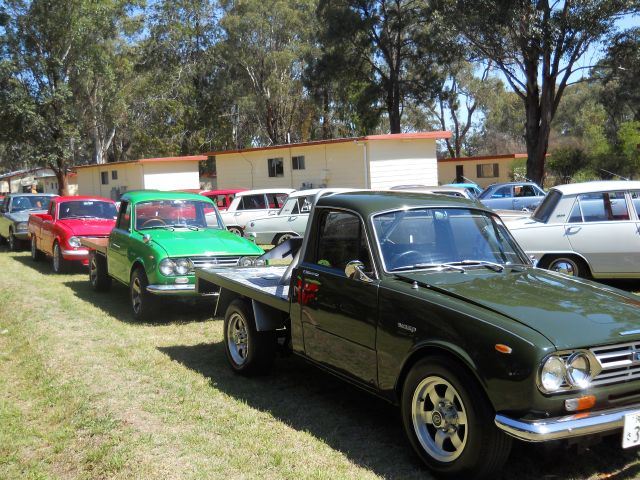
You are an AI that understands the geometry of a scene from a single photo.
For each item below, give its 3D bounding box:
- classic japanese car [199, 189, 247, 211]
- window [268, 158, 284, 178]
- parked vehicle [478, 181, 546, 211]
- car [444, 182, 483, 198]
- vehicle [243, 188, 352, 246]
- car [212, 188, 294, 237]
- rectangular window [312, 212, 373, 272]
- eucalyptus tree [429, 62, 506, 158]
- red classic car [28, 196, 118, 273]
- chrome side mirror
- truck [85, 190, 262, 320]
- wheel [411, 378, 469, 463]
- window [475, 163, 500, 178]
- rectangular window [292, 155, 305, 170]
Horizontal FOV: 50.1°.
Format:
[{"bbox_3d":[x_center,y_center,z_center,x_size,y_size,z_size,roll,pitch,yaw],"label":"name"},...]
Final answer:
[{"bbox_3d":[-2.370,-0.808,20.461,4.080,1.390,1.500,-3,5,0],"label":"classic japanese car"},{"bbox_3d":[-2.026,-3.311,31.500,0.100,0.860,1.220,-7,7,-42],"label":"window"},{"bbox_3d":[5.710,-1.039,20.458,4.050,1.340,1.500,-4,5,-12],"label":"parked vehicle"},{"bbox_3d":[4.821,-1.169,23.060,4.080,1.380,1.500,-3,5,-8],"label":"car"},{"bbox_3d":[0.500,-0.440,15.500,4.100,1.410,1.530,-1,4,2],"label":"vehicle"},{"bbox_3d":[-1.010,-0.595,17.561,4.080,1.390,1.500,-3,5,0],"label":"car"},{"bbox_3d":[0.145,0.005,4.309,0.060,0.380,0.730,16,-3,-31],"label":"rectangular window"},{"bbox_3d":[10.800,-7.600,50.000,6.000,10.800,6.000,-1,4,0],"label":"eucalyptus tree"},{"bbox_3d":[-4.977,-0.232,14.240,1.520,1.420,3.980,-6,6,-32],"label":"red classic car"},{"bbox_3d":[0.220,0.180,3.900,0.130,0.120,0.100,-2,6,-30],"label":"chrome side mirror"},{"bbox_3d":[-2.125,0.057,9.441,1.560,1.460,3.950,-5,6,-30],"label":"truck"},{"bbox_3d":[0.649,0.885,3.423,0.170,0.420,0.420,-2,4,-30],"label":"wheel"},{"bbox_3d":[12.033,-4.906,49.000,0.100,0.970,1.850,-7,7,-41],"label":"window"},{"bbox_3d":[-0.914,-3.325,29.500,0.100,0.600,1.200,-3,5,-28],"label":"rectangular window"}]

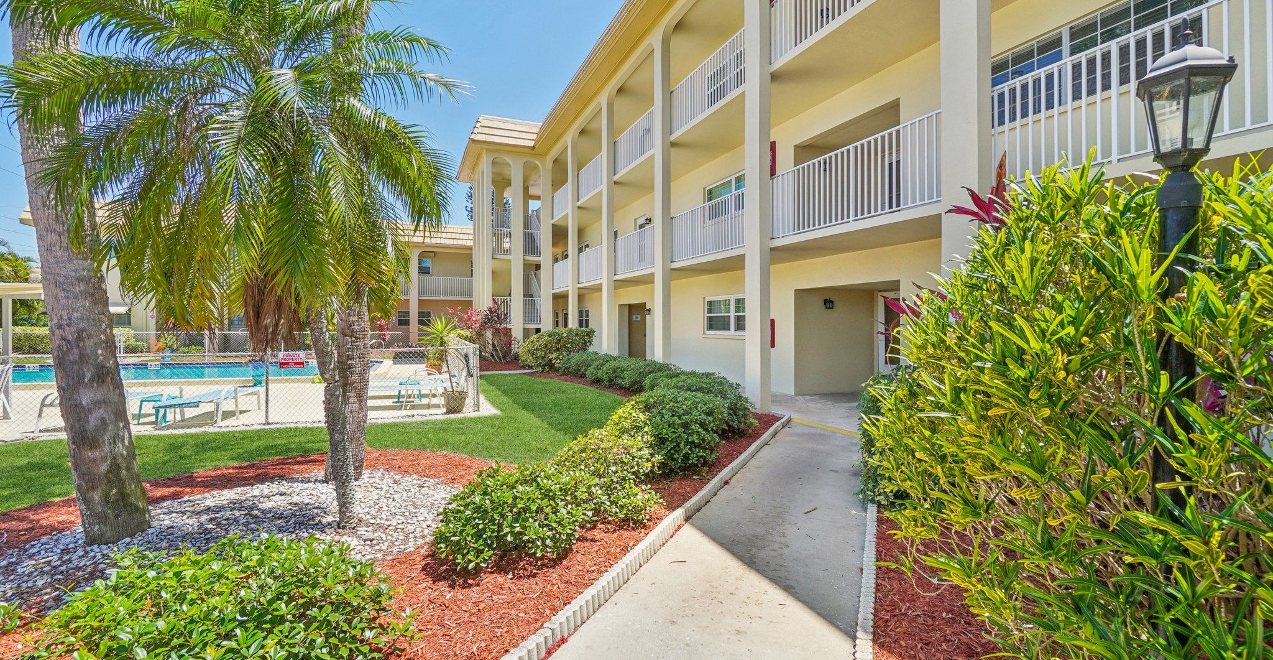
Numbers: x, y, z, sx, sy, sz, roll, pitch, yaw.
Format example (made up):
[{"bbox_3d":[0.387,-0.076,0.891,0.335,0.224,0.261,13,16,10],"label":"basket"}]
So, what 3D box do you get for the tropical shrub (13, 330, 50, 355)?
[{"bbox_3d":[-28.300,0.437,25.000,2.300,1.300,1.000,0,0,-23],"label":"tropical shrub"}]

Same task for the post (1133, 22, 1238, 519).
[{"bbox_3d":[1.575,0.250,1.550,0.210,2.330,0.210,1,0,-44],"label":"post"}]

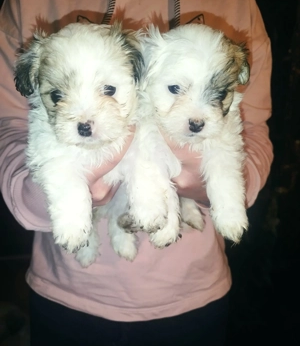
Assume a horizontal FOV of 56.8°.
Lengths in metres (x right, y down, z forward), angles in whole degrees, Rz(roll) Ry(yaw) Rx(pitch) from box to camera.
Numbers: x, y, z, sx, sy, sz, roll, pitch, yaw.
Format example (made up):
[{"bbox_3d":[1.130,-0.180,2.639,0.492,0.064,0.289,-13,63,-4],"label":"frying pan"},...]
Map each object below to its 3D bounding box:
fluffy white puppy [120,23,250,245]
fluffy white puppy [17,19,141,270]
[{"bbox_3d":[0.055,-0.054,0.410,0.180,0.290,0.180,0,10,-3],"label":"fluffy white puppy"},{"bbox_3d":[-0.103,-0.045,0.410,0.180,0.315,0.180,0,10,0],"label":"fluffy white puppy"}]

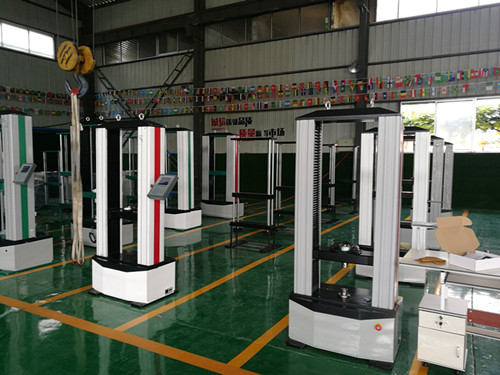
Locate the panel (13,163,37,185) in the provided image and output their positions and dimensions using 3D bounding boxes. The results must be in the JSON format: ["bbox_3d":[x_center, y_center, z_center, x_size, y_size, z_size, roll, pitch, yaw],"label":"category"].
[{"bbox_3d":[-3.155,-0.173,5.513,0.235,0.298,0.055,2,-30,29],"label":"panel"}]

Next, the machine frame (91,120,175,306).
[{"bbox_3d":[-1.397,0.260,4.649,0.895,2.033,0.604,2,4,29],"label":"machine frame"}]

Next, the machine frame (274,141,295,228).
[{"bbox_3d":[1.031,-0.015,9.236,0.895,2.057,0.597,2,4,29],"label":"machine frame"}]

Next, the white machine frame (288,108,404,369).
[{"bbox_3d":[0.855,0.353,3.382,0.895,2.033,0.604,2,4,29],"label":"white machine frame"}]

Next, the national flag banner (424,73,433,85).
[{"bbox_3d":[5.868,-3.561,12.800,0.220,0.330,0.040,2,4,29],"label":"national flag banner"}]

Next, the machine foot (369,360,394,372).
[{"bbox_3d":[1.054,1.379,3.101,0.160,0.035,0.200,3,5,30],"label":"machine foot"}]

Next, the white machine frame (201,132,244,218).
[{"bbox_3d":[-0.793,-0.334,11.339,1.020,2.410,0.754,2,4,29],"label":"white machine frame"}]

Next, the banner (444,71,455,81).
[{"bbox_3d":[6.574,-3.643,12.800,0.280,0.280,0.040,2,4,29],"label":"banner"}]

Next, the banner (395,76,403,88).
[{"bbox_3d":[4.884,-3.469,12.800,0.210,0.330,0.040,2,4,29],"label":"banner"}]

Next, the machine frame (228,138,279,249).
[{"bbox_3d":[0.075,0.102,7.346,0.895,2.041,0.597,2,4,29],"label":"machine frame"}]

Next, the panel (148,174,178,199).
[{"bbox_3d":[-0.951,-0.003,4.287,0.217,0.295,0.055,2,-38,29],"label":"panel"}]

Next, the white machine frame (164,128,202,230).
[{"bbox_3d":[-1.793,-0.211,9.483,1.020,2.378,0.754,2,4,29],"label":"white machine frame"}]

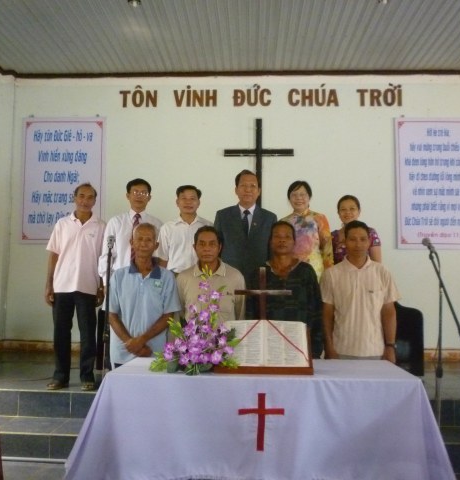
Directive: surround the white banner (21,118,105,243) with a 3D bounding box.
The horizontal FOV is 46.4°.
[{"bbox_3d":[-1.993,-0.714,6.397,1.026,1.533,0.030,0,-5,3],"label":"white banner"}]

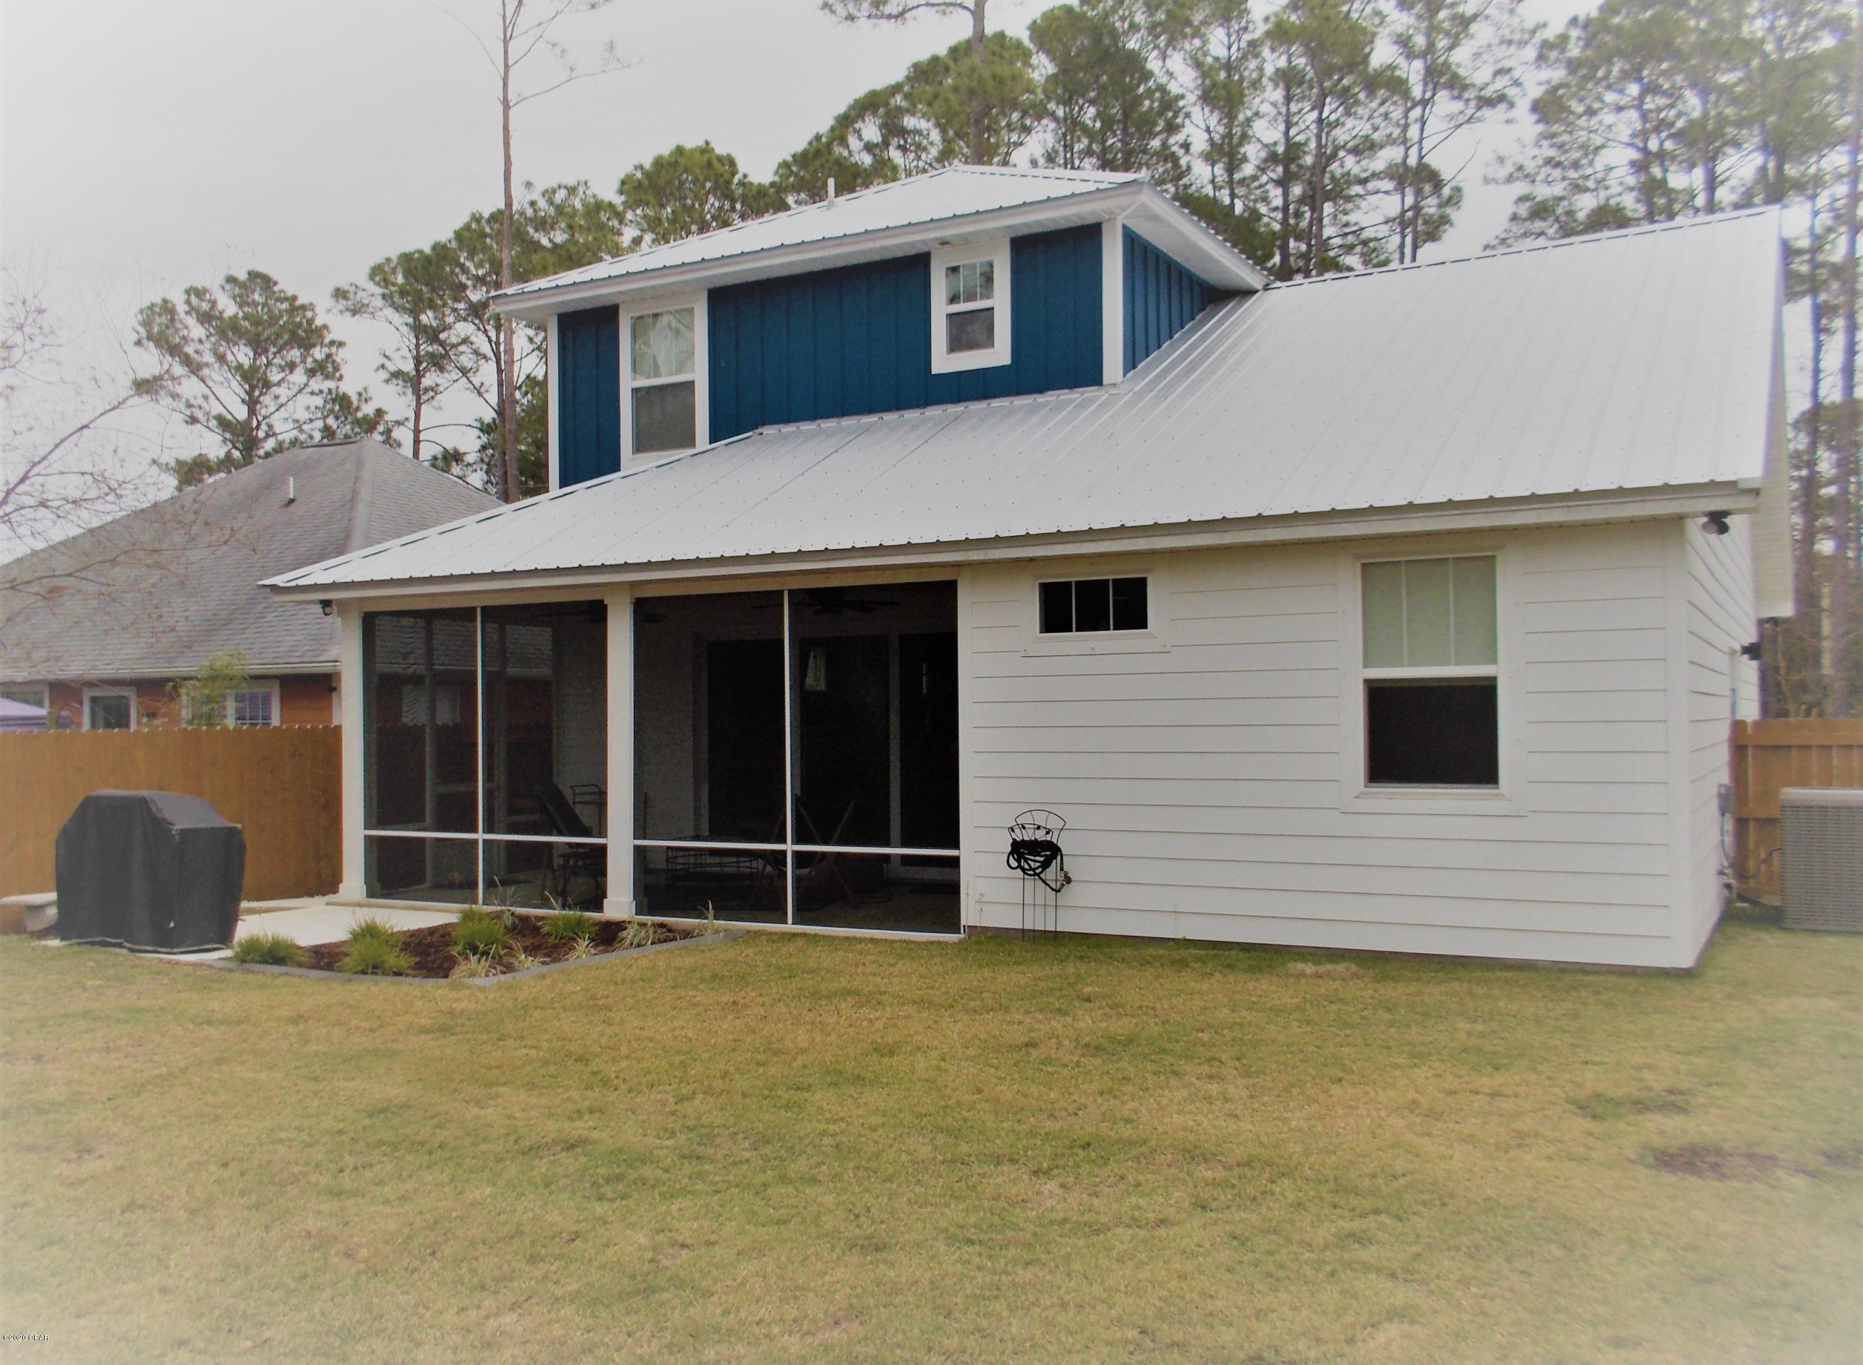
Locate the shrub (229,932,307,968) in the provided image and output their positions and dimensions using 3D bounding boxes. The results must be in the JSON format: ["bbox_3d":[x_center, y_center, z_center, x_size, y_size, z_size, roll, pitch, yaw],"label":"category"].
[{"bbox_3d":[-4.683,1.870,11.023,0.538,0.213,0.538,-2,-2,30],"label":"shrub"}]

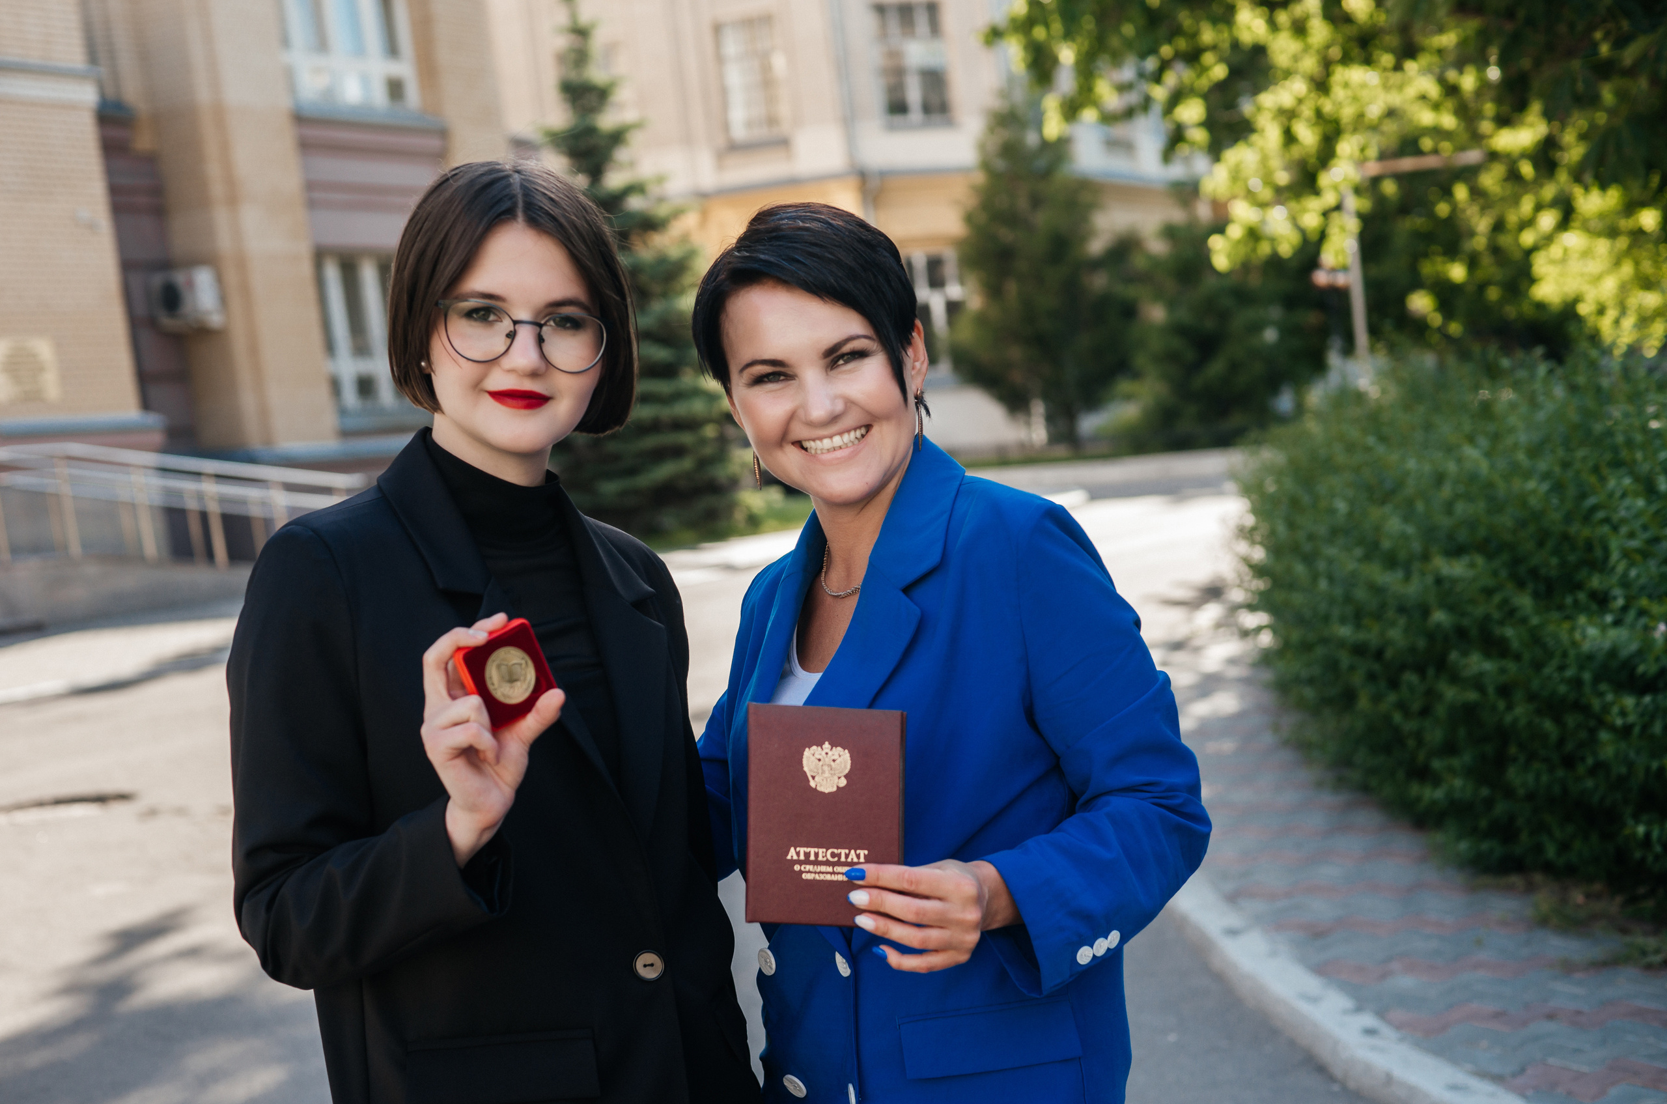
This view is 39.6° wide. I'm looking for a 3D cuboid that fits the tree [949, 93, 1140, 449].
[{"bbox_3d":[2.624,-3.626,30.000,2.420,4.650,2.400,-8,1,0],"label":"tree"}]

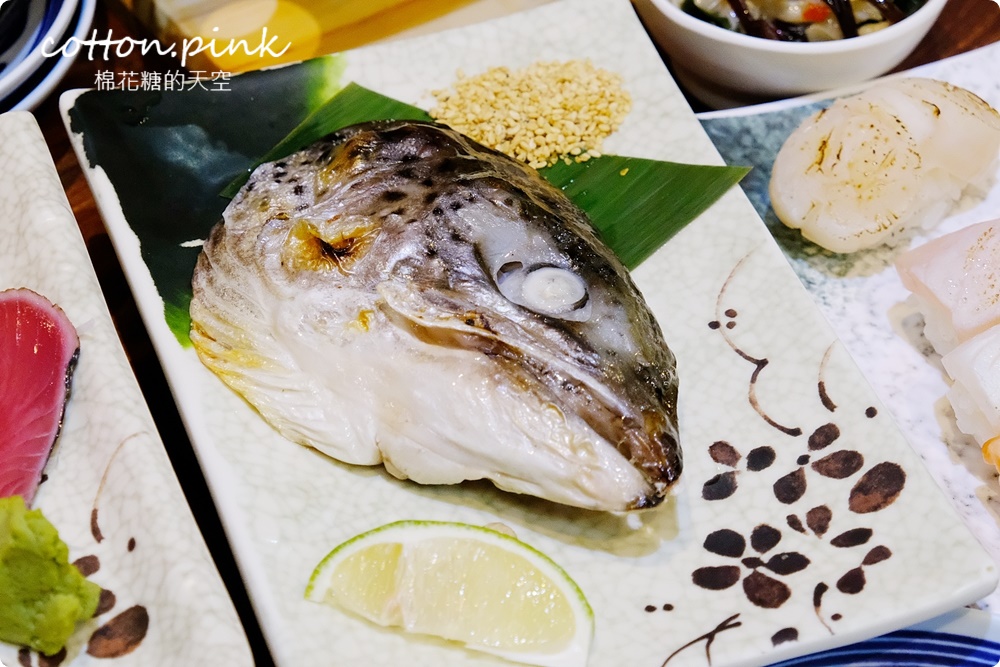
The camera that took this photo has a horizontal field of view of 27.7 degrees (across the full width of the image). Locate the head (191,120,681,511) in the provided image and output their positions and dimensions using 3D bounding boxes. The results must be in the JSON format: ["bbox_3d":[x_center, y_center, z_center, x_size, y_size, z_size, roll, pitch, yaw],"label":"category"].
[{"bbox_3d":[-0.010,-0.008,0.532,0.143,0.045,0.091,32,53,17],"label":"head"}]

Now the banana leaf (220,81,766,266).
[{"bbox_3d":[-0.001,-0.047,0.590,0.149,0.010,0.058,11,50,-1],"label":"banana leaf"}]

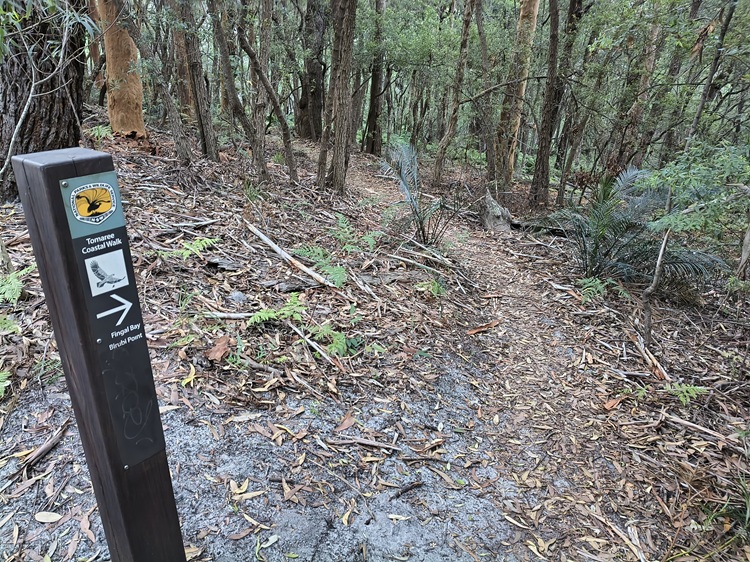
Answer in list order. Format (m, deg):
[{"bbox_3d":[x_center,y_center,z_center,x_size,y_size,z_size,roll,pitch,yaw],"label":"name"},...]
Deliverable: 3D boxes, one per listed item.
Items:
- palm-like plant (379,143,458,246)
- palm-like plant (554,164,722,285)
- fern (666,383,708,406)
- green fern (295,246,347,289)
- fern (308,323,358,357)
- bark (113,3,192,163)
[{"bbox_3d":[0.395,-0.764,4.950,0.670,0.850,0.550,1,21,5],"label":"palm-like plant"},{"bbox_3d":[2.039,-0.494,4.400,1.200,0.800,1.050,9,23,24],"label":"palm-like plant"},{"bbox_3d":[1.472,0.531,2.650,0.190,0.080,0.150,12,24,30],"label":"fern"},{"bbox_3d":[-0.366,-0.103,3.850,0.360,0.200,0.280,-3,21,-5],"label":"green fern"},{"bbox_3d":[-0.228,0.309,3.000,0.270,0.110,0.220,-3,21,-5],"label":"fern"},{"bbox_3d":[-2.776,-2.469,7.100,0.750,1.900,0.420,-9,22,-19],"label":"bark"}]

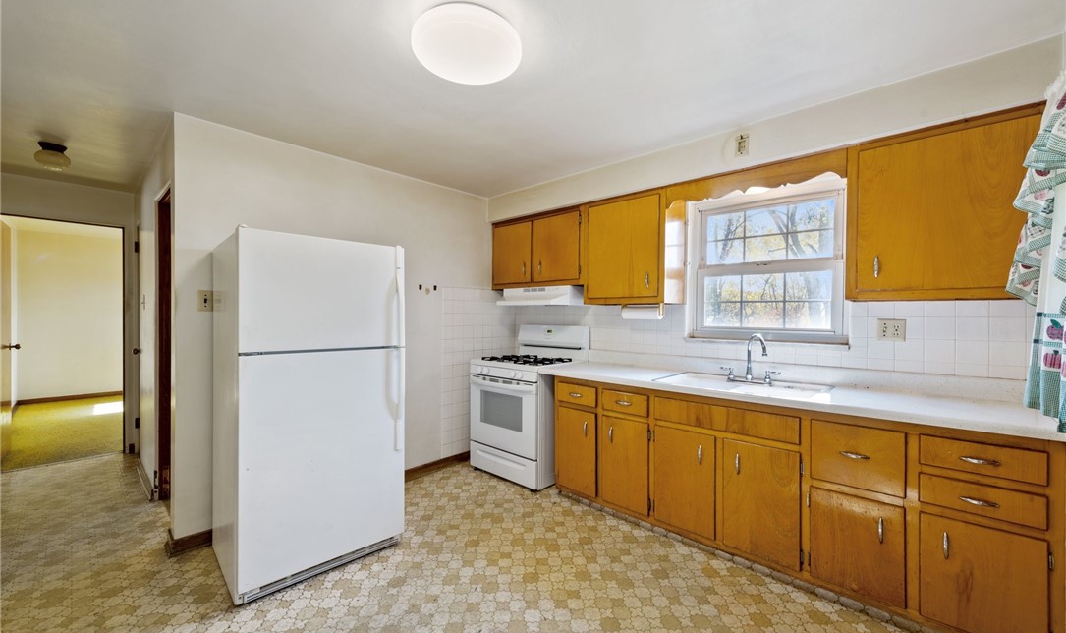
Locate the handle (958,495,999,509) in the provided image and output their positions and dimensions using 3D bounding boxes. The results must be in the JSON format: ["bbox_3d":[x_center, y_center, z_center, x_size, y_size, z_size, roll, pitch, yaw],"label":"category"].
[{"bbox_3d":[1.671,0.696,1.551,0.102,0.018,0.026,0,0,43],"label":"handle"}]

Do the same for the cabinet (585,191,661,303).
[{"bbox_3d":[0.733,-0.463,3.056,0.640,0.751,0.337,0,0,43],"label":"cabinet"}]

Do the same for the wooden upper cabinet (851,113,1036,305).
[{"bbox_3d":[1.909,-0.453,1.960,0.645,0.751,0.337,0,0,43],"label":"wooden upper cabinet"}]

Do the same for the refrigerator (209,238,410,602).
[{"bbox_3d":[-1.254,0.456,2.327,0.766,1.690,0.792,0,0,-44],"label":"refrigerator"}]

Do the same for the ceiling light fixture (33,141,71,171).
[{"bbox_3d":[-3.089,-1.021,2.670,0.155,0.160,0.155,0,0,43],"label":"ceiling light fixture"}]

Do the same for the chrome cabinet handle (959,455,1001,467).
[{"bbox_3d":[1.672,0.542,1.550,0.103,0.018,0.026,0,0,43],"label":"chrome cabinet handle"}]

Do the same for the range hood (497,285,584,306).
[{"bbox_3d":[0.090,-0.167,3.599,0.762,0.150,0.420,0,0,43],"label":"range hood"}]

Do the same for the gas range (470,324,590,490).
[{"bbox_3d":[-0.025,0.692,3.460,0.762,1.198,0.690,0,0,43],"label":"gas range"}]

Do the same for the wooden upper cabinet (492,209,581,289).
[{"bbox_3d":[0.109,-0.543,3.638,1.048,0.601,0.337,0,0,43],"label":"wooden upper cabinet"}]

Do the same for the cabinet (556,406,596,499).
[{"bbox_3d":[0.507,0.933,3.075,0.350,0.595,0.619,0,0,43],"label":"cabinet"}]

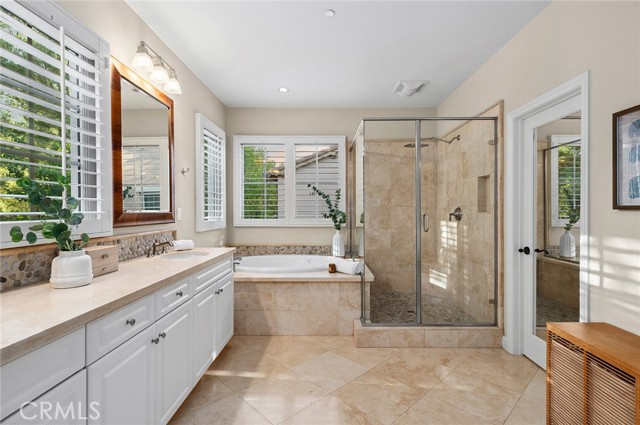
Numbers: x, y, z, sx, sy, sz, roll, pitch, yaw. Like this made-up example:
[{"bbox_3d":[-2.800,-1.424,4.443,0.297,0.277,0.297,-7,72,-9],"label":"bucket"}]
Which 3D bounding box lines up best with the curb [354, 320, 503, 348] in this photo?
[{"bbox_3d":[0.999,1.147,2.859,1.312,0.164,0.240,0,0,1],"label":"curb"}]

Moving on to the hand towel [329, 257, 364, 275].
[{"bbox_3d":[0.286,0.579,3.240,0.360,0.125,0.135,0,1,45],"label":"hand towel"}]

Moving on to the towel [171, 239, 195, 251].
[{"bbox_3d":[-1.220,0.289,2.729,0.190,0.092,0.100,-1,1,-37],"label":"towel"}]

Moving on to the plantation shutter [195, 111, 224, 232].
[{"bbox_3d":[-1.324,-0.437,3.743,0.055,1.306,0.849,0,0,1],"label":"plantation shutter"}]

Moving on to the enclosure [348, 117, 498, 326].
[{"bbox_3d":[1.036,0.086,3.548,1.249,1.946,1.510,0,0,1],"label":"enclosure"}]

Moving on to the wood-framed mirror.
[{"bbox_3d":[-1.349,-0.459,2.372,0.045,1.117,0.800,0,0,1],"label":"wood-framed mirror"}]

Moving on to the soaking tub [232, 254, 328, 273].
[{"bbox_3d":[-0.405,0.850,3.728,1.470,0.480,1.090,0,0,1],"label":"soaking tub"}]

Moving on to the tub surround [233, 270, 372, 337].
[{"bbox_3d":[-0.399,0.935,3.660,1.895,0.589,1.342,0,0,1],"label":"tub surround"}]

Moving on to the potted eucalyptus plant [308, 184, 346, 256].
[{"bbox_3d":[0.103,0.120,4.130,0.517,1.008,0.340,0,0,1],"label":"potted eucalyptus plant"}]

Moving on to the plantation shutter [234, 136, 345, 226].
[{"bbox_3d":[-0.422,-0.438,4.291,1.588,1.298,0.060,0,0,1],"label":"plantation shutter"}]

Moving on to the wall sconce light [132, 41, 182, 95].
[{"bbox_3d":[-1.280,-1.097,2.351,0.190,0.200,0.560,0,0,1],"label":"wall sconce light"}]

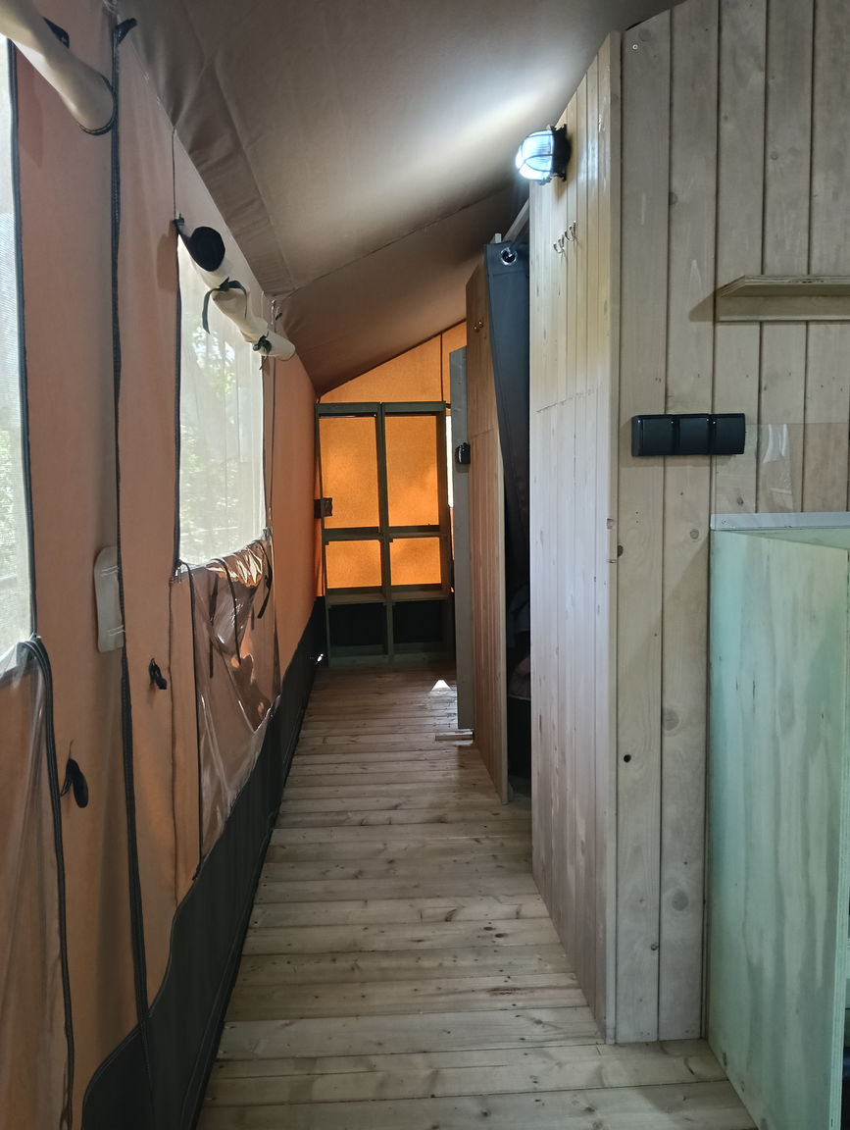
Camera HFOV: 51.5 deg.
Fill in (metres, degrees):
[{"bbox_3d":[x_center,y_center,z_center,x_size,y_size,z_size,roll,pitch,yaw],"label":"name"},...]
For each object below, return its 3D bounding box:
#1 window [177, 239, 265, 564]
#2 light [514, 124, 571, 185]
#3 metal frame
[{"bbox_3d":[-0.486,-0.360,2.245,0.038,0.627,1.266,0,5,-4],"label":"window"},{"bbox_3d":[0.264,-0.935,2.021,0.119,0.132,0.129,-1,5,-3],"label":"light"},{"bbox_3d":[-0.277,-0.207,5.983,0.840,1.702,0.470,-2,5,-6],"label":"metal frame"}]

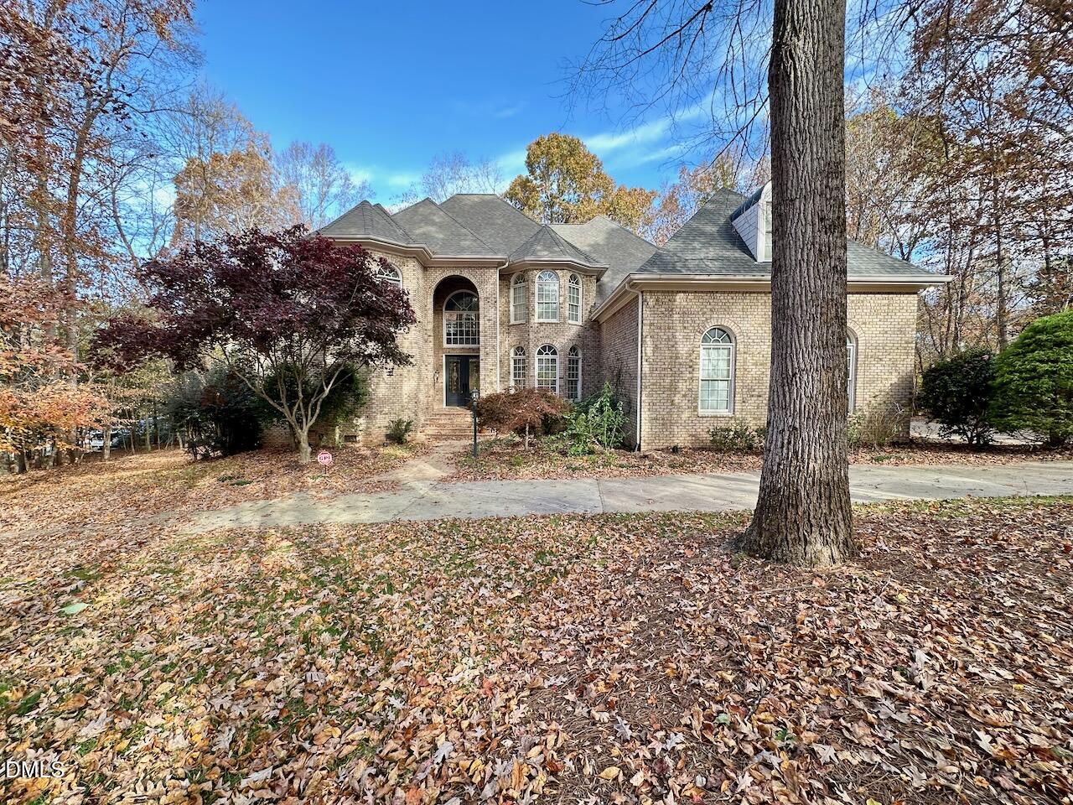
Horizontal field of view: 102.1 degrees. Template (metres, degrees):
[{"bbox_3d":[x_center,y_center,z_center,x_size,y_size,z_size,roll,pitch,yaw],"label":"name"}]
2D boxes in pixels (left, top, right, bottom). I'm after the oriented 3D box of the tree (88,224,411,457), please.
[{"bbox_3d":[-6.876,-1.479,11.526,7.200,6.200,6.400,0,3,0],"label":"tree"}]

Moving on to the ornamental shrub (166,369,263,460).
[{"bbox_3d":[-10.159,0.350,13.720,2.700,2.850,2.500,0,3,0],"label":"ornamental shrub"}]

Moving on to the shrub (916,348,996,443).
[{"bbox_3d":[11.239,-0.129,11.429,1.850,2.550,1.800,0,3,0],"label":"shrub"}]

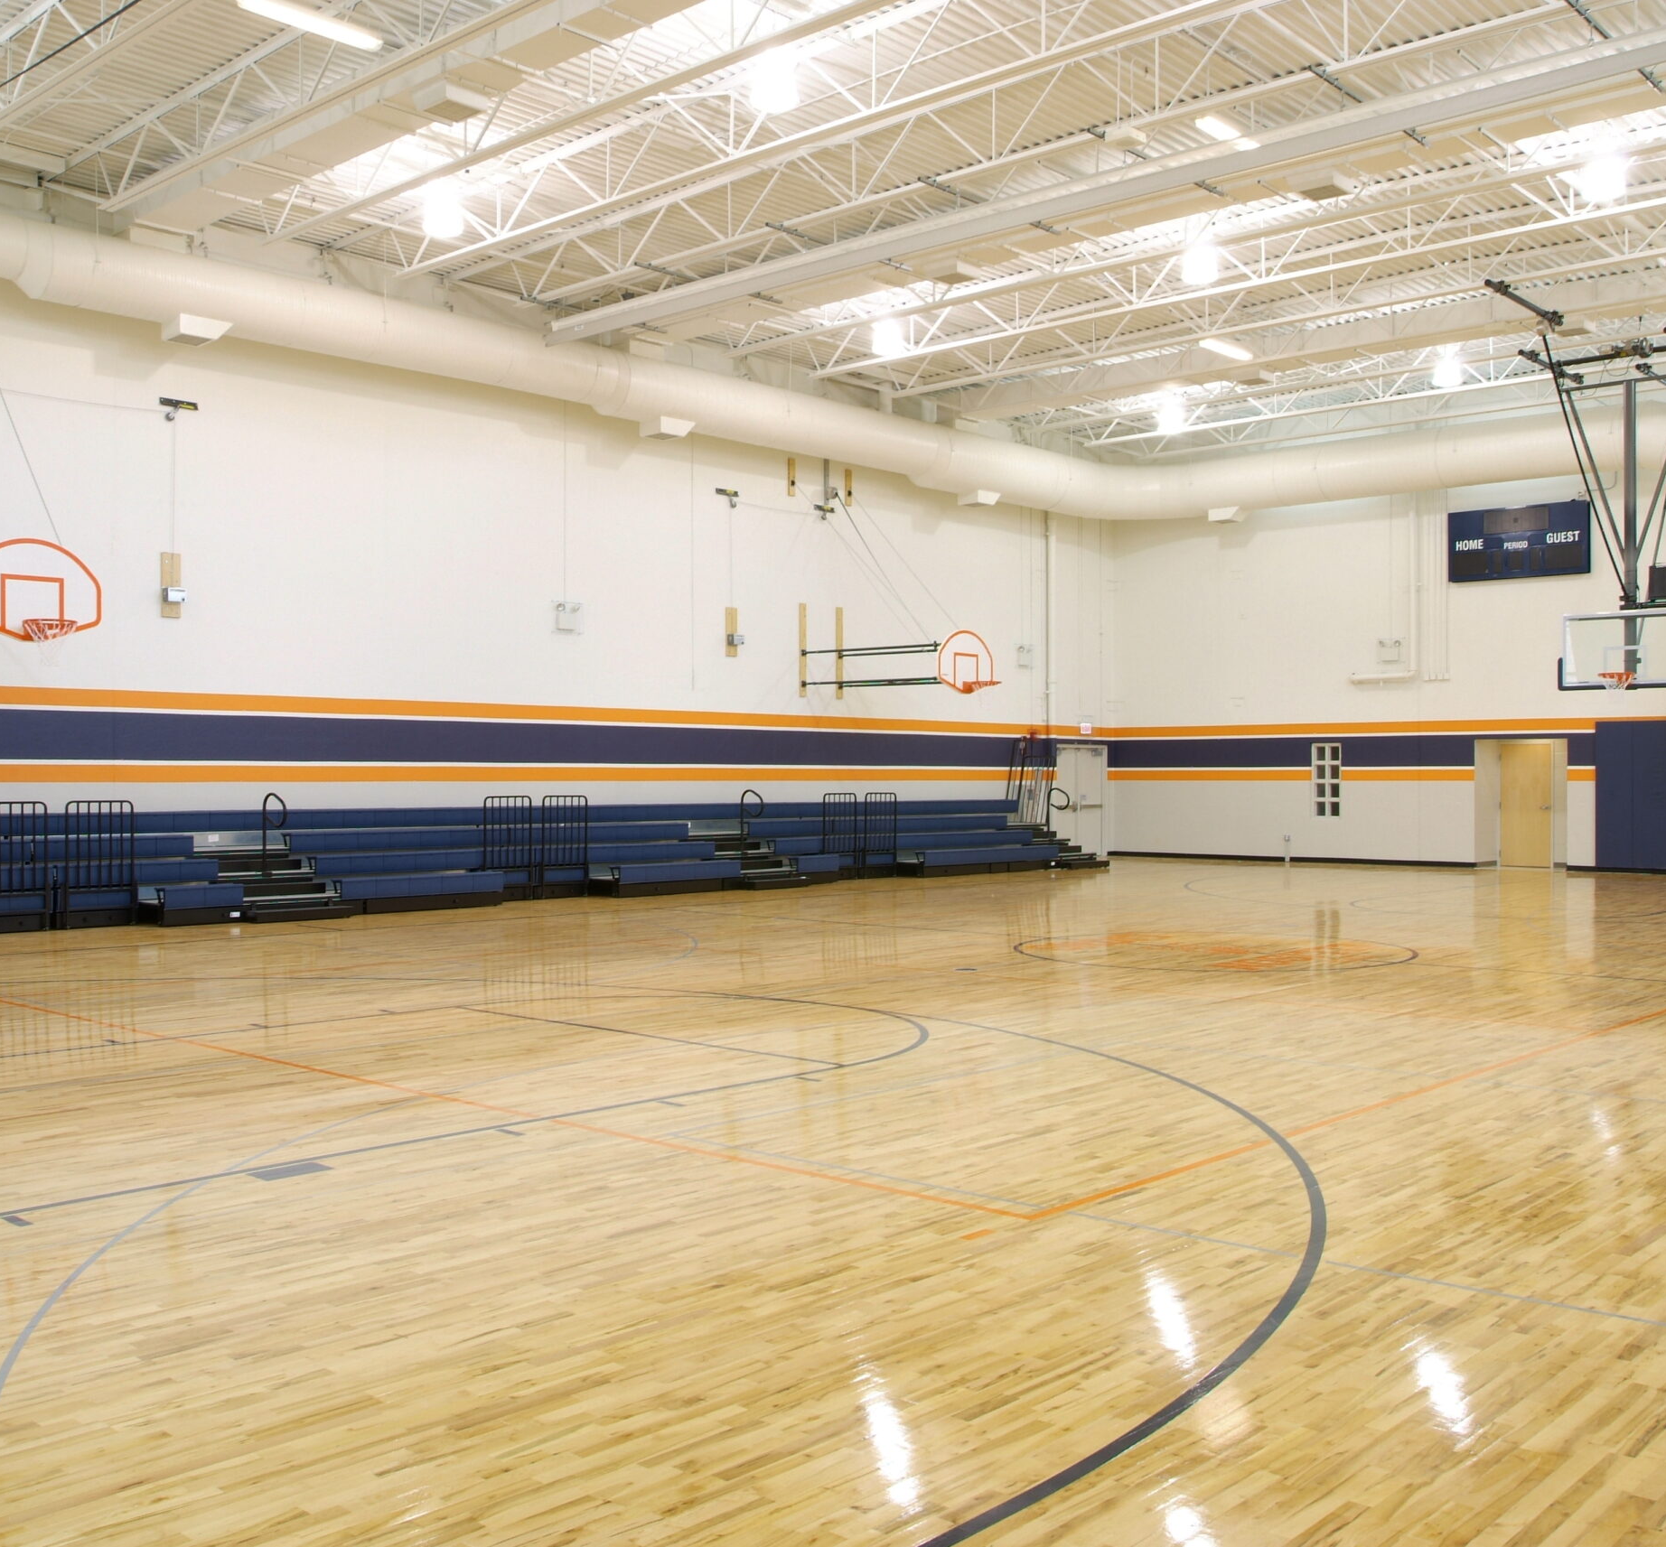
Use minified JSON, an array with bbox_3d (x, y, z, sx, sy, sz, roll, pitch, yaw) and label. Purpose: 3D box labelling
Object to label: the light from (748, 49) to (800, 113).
[{"bbox_3d":[-0.557,-6.659,16.100,0.520,0.540,0.520,0,0,0],"label":"light"}]

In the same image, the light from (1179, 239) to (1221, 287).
[{"bbox_3d":[4.793,-6.636,21.800,0.520,0.540,0.520,0,0,0],"label":"light"}]

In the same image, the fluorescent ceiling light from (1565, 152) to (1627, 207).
[{"bbox_3d":[8.574,-6.635,18.650,0.520,0.540,0.520,0,0,42],"label":"fluorescent ceiling light"}]

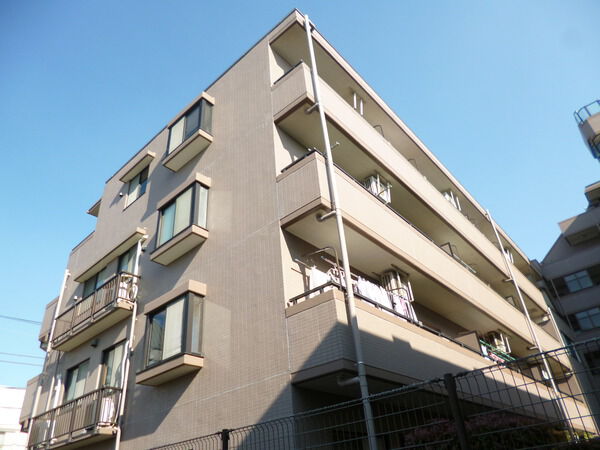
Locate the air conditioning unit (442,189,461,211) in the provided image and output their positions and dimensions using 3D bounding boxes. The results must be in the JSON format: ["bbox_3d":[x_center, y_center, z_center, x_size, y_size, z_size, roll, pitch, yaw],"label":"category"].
[{"bbox_3d":[6.040,-0.842,16.577,0.380,0.680,0.760,-30,-41,31],"label":"air conditioning unit"}]

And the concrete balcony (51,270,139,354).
[{"bbox_3d":[-5.530,2.368,11.061,3.450,0.860,0.475,-30,-41,31],"label":"concrete balcony"}]

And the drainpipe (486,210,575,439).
[{"bbox_3d":[8.346,3.544,15.112,0.120,10.650,0.120,-30,-41,31],"label":"drainpipe"}]

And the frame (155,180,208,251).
[{"bbox_3d":[-2.746,-0.114,9.714,1.456,1.274,0.401,-30,-41,31],"label":"frame"}]

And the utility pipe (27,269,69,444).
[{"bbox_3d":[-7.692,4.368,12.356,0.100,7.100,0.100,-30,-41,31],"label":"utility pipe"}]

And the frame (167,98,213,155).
[{"bbox_3d":[-3.017,-2.519,11.401,1.532,1.274,0.401,-30,-41,31],"label":"frame"}]

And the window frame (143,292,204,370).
[{"bbox_3d":[-2.471,2.141,8.112,1.401,1.245,0.401,-30,-41,31],"label":"window frame"}]

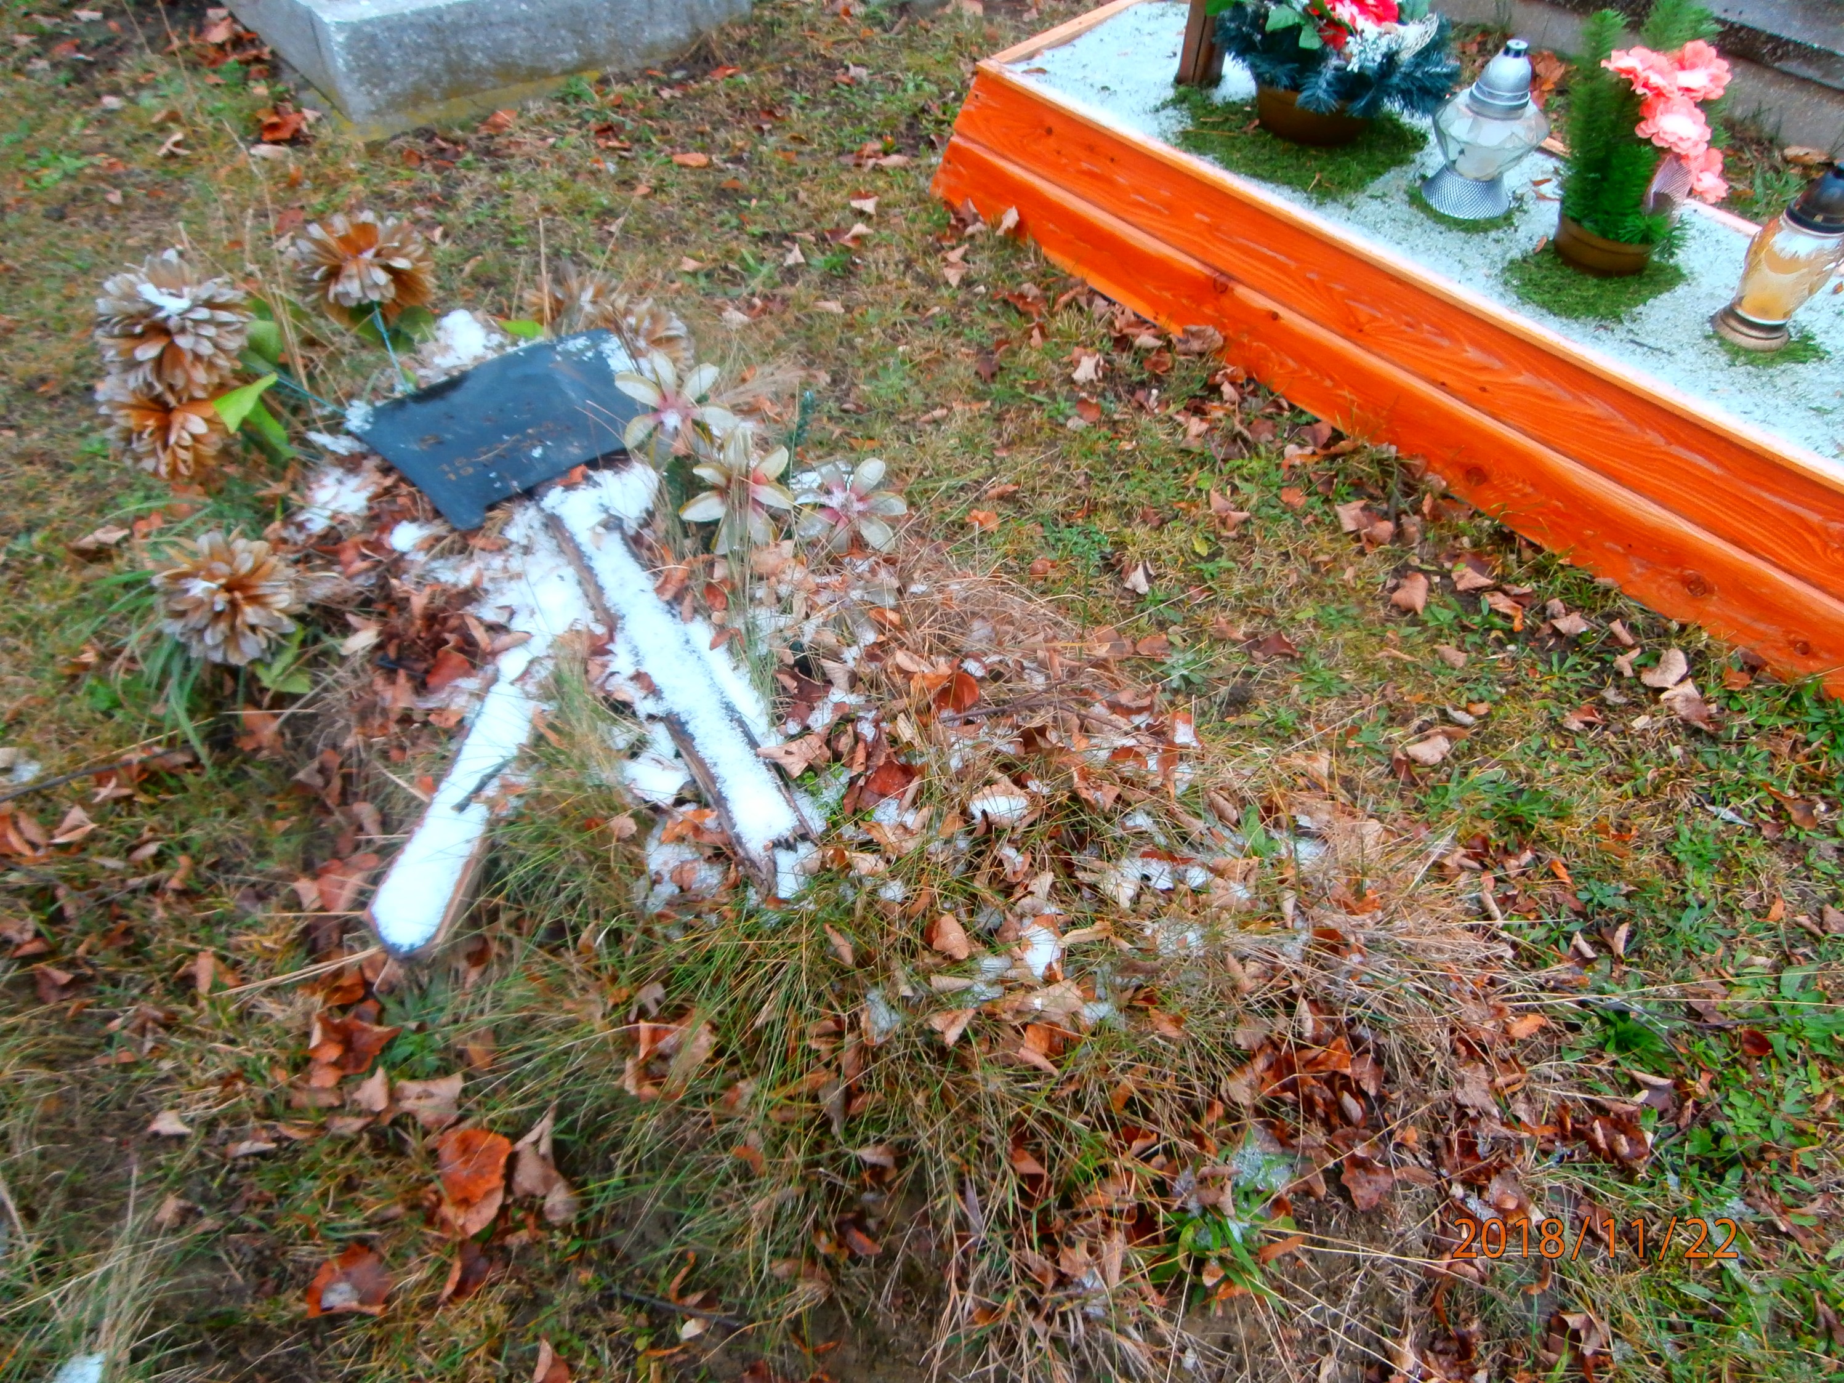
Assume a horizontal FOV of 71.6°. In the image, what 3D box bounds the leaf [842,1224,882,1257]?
[{"bbox_3d":[-0.059,0.538,1.254,0.041,0.020,0.035,0,47,0],"label":"leaf"}]

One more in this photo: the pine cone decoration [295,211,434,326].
[{"bbox_3d":[-0.897,-0.678,2.049,0.205,0.150,0.180,-11,47,-10],"label":"pine cone decoration"}]

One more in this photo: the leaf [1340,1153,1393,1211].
[{"bbox_3d":[0.450,0.496,1.294,0.053,0.025,0.055,0,47,0],"label":"leaf"}]

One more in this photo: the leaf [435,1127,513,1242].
[{"bbox_3d":[-0.457,0.500,1.303,0.067,0.030,0.101,-4,54,-10],"label":"leaf"}]

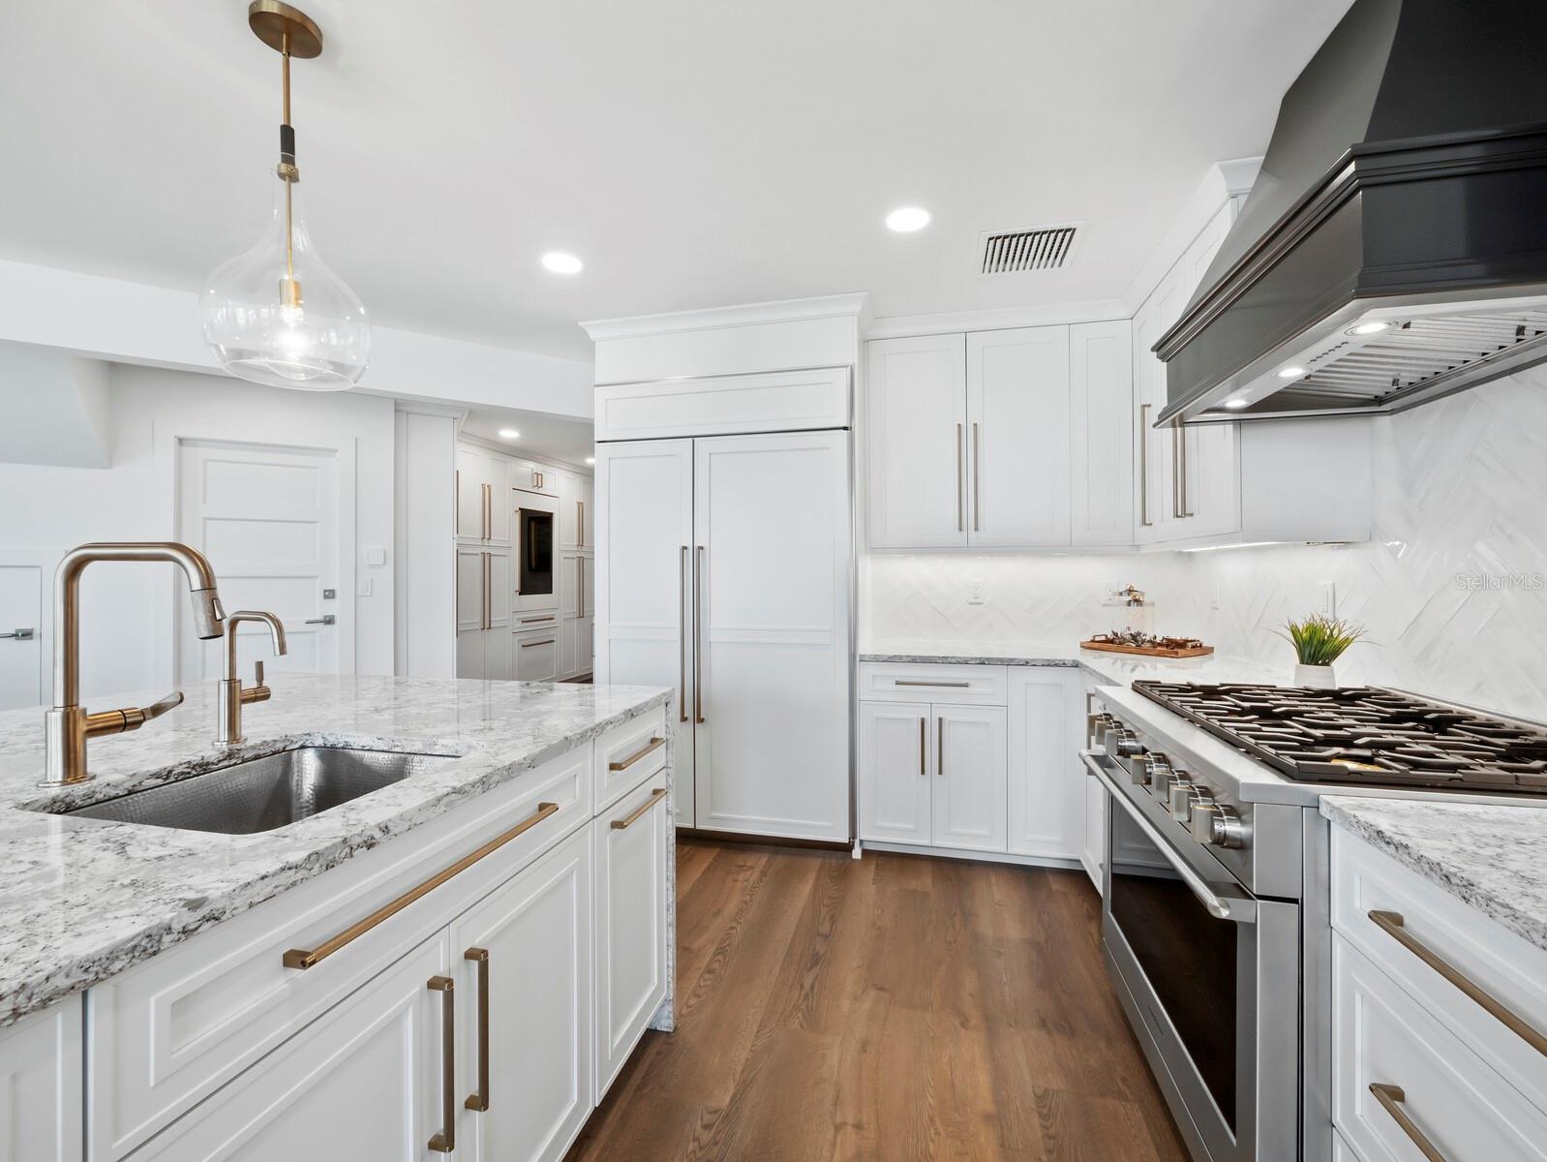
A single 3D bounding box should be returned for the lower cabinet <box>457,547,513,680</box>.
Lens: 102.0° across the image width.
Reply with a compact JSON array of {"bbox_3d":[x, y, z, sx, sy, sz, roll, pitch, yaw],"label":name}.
[{"bbox_3d":[-2.916,0.421,5.795,0.610,1.485,0.720,0,0,14],"label":"lower cabinet"}]

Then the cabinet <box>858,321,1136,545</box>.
[{"bbox_3d":[1.044,-0.642,3.021,1.145,1.005,0.310,0,0,14],"label":"cabinet"}]

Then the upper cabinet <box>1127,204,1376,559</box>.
[{"bbox_3d":[1.599,-0.632,2.223,0.310,1.005,0.980,0,0,14],"label":"upper cabinet"}]

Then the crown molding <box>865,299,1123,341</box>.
[{"bbox_3d":[1.000,-1.189,2.849,1.135,0.090,0.080,0,0,14],"label":"crown molding"}]

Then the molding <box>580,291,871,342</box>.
[{"bbox_3d":[-0.248,-1.193,2.865,1.372,0.080,0.090,0,0,14],"label":"molding"}]

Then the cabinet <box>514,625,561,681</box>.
[{"bbox_3d":[-2.731,0.808,6.550,0.610,0.605,0.810,0,0,14],"label":"cabinet"}]

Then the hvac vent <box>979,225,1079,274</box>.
[{"bbox_3d":[0.946,-1.232,2.332,0.355,0.020,0.330,0,0,14],"label":"hvac vent"}]

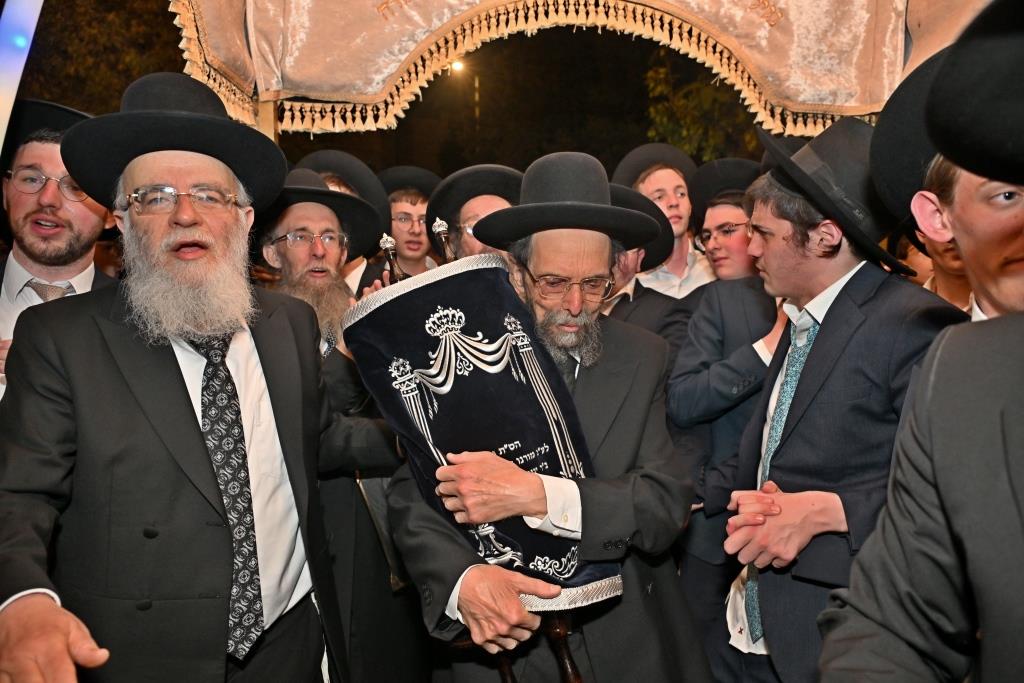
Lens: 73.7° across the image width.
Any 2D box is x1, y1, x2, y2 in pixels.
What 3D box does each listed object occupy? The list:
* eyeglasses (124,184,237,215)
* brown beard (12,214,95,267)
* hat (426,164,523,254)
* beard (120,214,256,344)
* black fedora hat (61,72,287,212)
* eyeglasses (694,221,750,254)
[{"bbox_3d":[-0.478,-0.199,0.992,0.140,0.045,0.130,-2,3,-26],"label":"eyeglasses"},{"bbox_3d":[-0.806,-0.179,1.200,0.130,0.095,0.100,-2,5,-24],"label":"brown beard"},{"bbox_3d":[-0.067,-0.350,1.845,0.325,0.355,0.130,0,46,-6],"label":"hat"},{"bbox_3d":[-0.457,-0.088,0.965,0.175,0.175,0.130,-2,2,-26],"label":"beard"},{"bbox_3d":[-0.516,-0.313,1.059,0.315,0.140,0.350,-3,-13,-25],"label":"black fedora hat"},{"bbox_3d":[0.540,-0.259,1.702,0.135,0.045,0.140,1,-7,-44],"label":"eyeglasses"}]

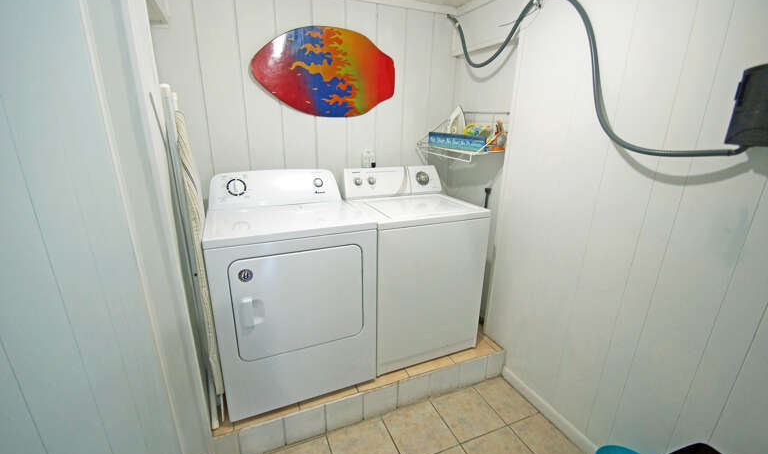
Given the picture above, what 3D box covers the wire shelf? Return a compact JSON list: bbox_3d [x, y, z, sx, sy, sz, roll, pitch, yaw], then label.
[{"bbox_3d":[0.510,-0.589,2.048,0.330,0.280,0.540,-7,18,-26],"label":"wire shelf"}]

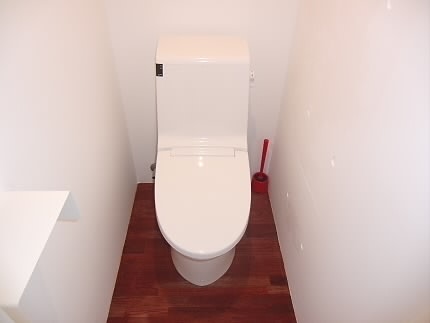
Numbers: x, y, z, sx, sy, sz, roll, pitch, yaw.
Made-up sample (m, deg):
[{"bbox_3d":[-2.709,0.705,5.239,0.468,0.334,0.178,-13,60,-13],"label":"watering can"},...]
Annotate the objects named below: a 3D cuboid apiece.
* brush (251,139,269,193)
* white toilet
[{"bbox_3d":[0.279,0.021,1.747,0.095,0.375,0.097,0,40,-3],"label":"brush"},{"bbox_3d":[-0.050,0.055,1.288,0.398,0.895,0.790,0,40,-3],"label":"white toilet"}]

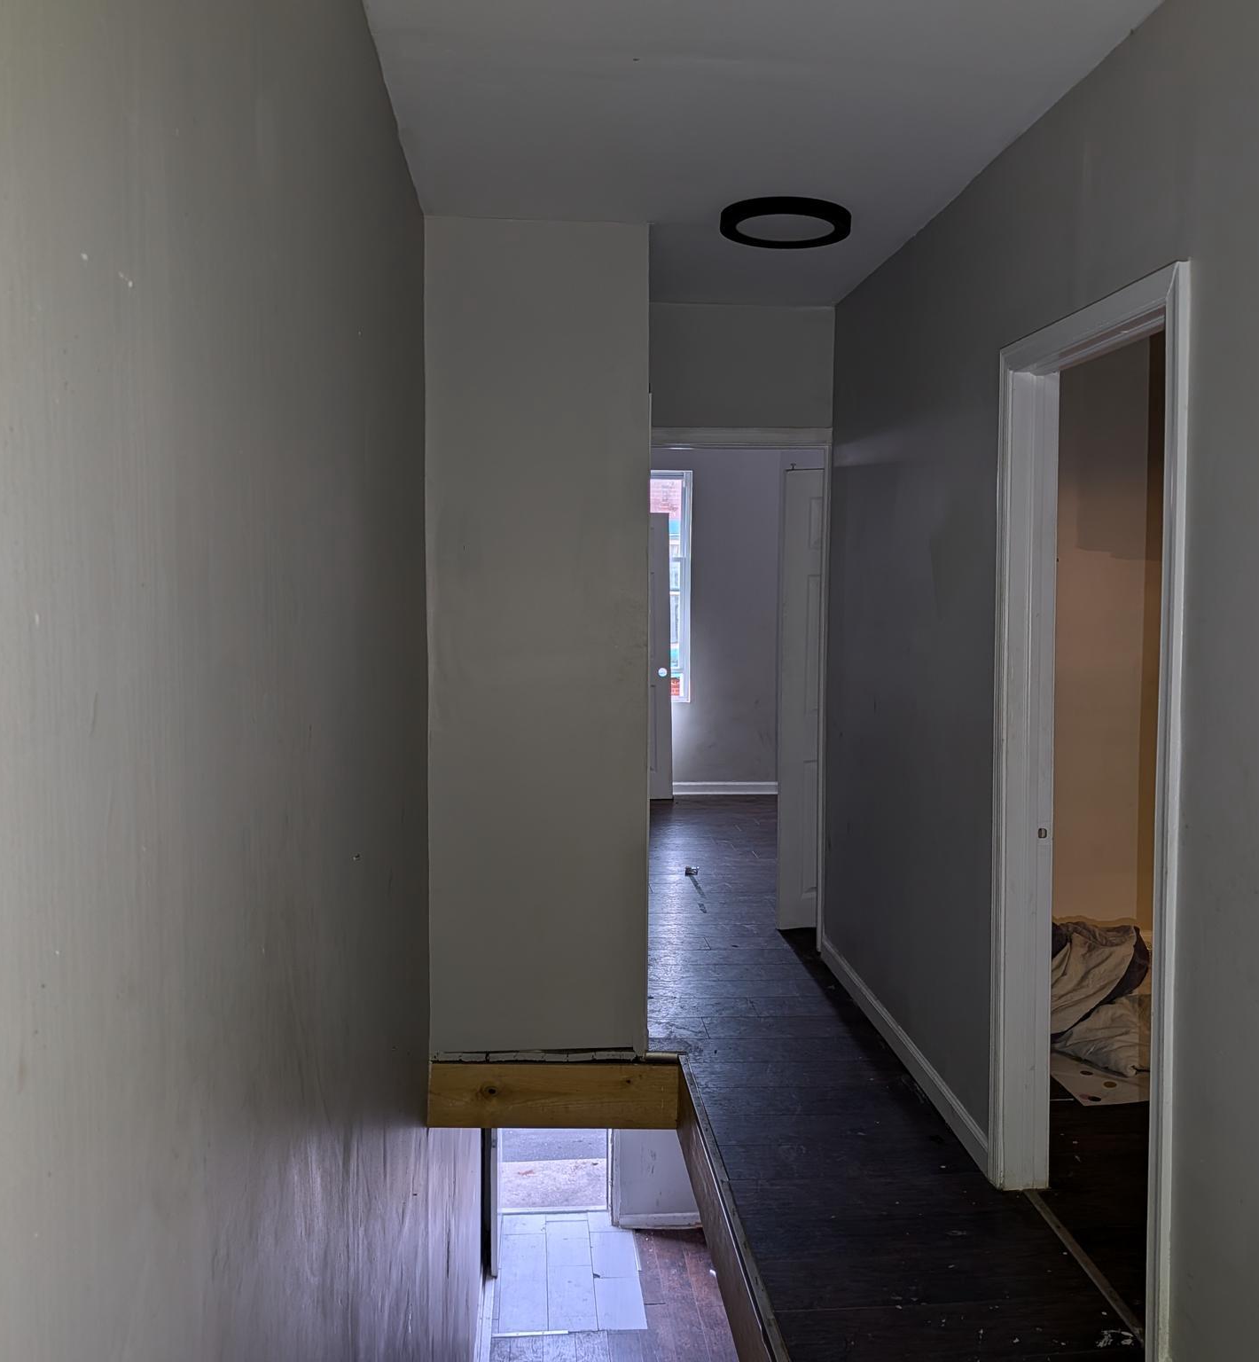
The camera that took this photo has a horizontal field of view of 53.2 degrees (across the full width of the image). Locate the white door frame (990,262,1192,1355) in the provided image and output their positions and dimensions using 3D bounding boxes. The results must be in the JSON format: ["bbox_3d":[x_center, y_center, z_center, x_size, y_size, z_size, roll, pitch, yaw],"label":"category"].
[{"bbox_3d":[1.002,0.279,2.691,0.140,2.091,0.870,-1,4,-4],"label":"white door frame"}]

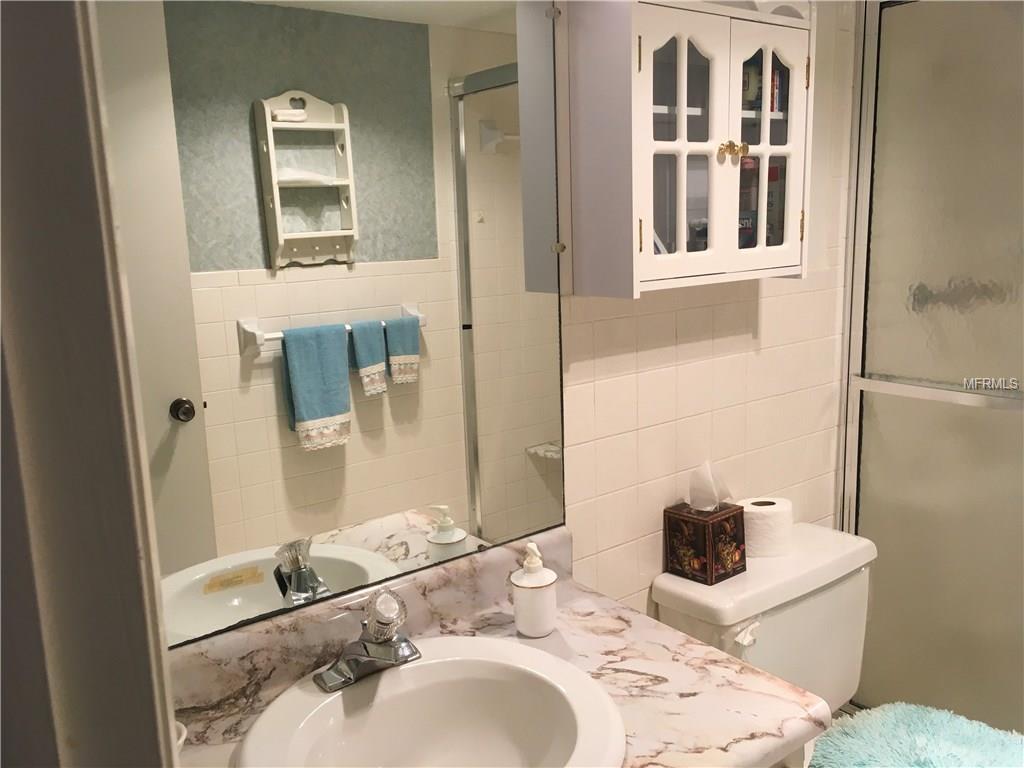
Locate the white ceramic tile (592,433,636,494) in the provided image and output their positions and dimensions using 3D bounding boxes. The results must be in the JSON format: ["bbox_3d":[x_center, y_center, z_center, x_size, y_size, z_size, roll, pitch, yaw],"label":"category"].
[{"bbox_3d":[0.194,0.147,1.602,0.108,0.108,0.008,-10,13,-37],"label":"white ceramic tile"}]

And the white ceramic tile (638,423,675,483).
[{"bbox_3d":[0.283,0.134,1.681,0.108,0.108,0.011,-10,13,-36],"label":"white ceramic tile"}]

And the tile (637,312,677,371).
[{"bbox_3d":[0.272,-0.081,1.629,0.108,0.108,0.008,-10,13,-37],"label":"tile"}]

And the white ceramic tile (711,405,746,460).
[{"bbox_3d":[0.457,0.104,1.810,0.108,0.108,0.011,-10,13,-36],"label":"white ceramic tile"}]

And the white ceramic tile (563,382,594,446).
[{"bbox_3d":[0.121,0.055,1.543,0.072,0.108,0.011,-10,13,-36],"label":"white ceramic tile"}]

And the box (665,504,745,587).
[{"bbox_3d":[0.380,0.307,1.688,0.114,0.130,0.110,-11,14,-40],"label":"box"}]

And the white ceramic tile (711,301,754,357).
[{"bbox_3d":[0.444,-0.112,1.761,0.108,0.108,0.008,-10,13,-37],"label":"white ceramic tile"}]

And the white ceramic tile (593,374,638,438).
[{"bbox_3d":[0.192,0.042,1.596,0.108,0.108,0.011,-10,13,-36],"label":"white ceramic tile"}]

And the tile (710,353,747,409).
[{"bbox_3d":[0.448,-0.005,1.780,0.108,0.108,0.008,-10,13,-37],"label":"tile"}]

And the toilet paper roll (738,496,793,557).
[{"bbox_3d":[0.530,0.298,1.803,0.115,0.095,0.115,-2,11,0],"label":"toilet paper roll"}]

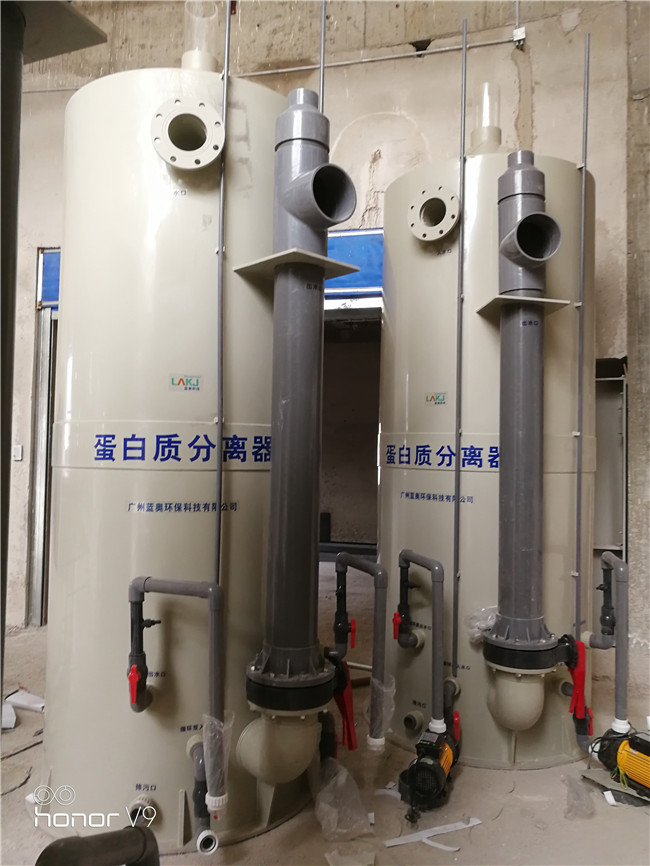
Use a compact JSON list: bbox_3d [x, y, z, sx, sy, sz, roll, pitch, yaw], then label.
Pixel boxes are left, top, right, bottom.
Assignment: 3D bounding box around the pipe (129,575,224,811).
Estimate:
[{"bbox_3d":[-0.536,0.926,2.469,0.420,0.799,0.172,1,-2,19],"label":"pipe"}]

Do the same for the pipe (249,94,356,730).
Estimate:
[{"bbox_3d":[-0.092,-0.173,2.622,0.353,2.380,0.382,3,-2,-41],"label":"pipe"}]

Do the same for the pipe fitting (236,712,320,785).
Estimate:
[{"bbox_3d":[-0.162,1.180,2.632,0.235,0.326,0.328,3,-2,-41],"label":"pipe fitting"}]

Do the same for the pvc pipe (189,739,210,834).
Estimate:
[{"bbox_3d":[-0.459,1.302,2.491,0.083,0.324,0.118,2,-2,-15],"label":"pvc pipe"}]

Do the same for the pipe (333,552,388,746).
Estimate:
[{"bbox_3d":[0.123,0.948,3.051,0.157,0.782,0.460,2,-2,-29],"label":"pipe"}]

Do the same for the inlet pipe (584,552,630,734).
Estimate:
[{"bbox_3d":[1.374,0.986,3.295,0.152,0.796,0.459,1,-2,12],"label":"inlet pipe"}]

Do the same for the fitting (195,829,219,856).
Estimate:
[{"bbox_3d":[-0.417,1.448,2.389,0.081,0.083,0.059,2,-2,-22],"label":"fitting"}]

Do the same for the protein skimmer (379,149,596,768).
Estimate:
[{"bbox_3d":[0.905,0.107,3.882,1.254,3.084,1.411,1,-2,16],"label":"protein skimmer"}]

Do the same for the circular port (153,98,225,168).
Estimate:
[{"bbox_3d":[-0.524,-1.135,2.613,0.281,0.281,0.127,1,-2,-8],"label":"circular port"}]

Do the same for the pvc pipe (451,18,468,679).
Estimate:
[{"bbox_3d":[0.679,-0.450,3.386,0.022,3.317,0.022,0,-2,24],"label":"pvc pipe"}]

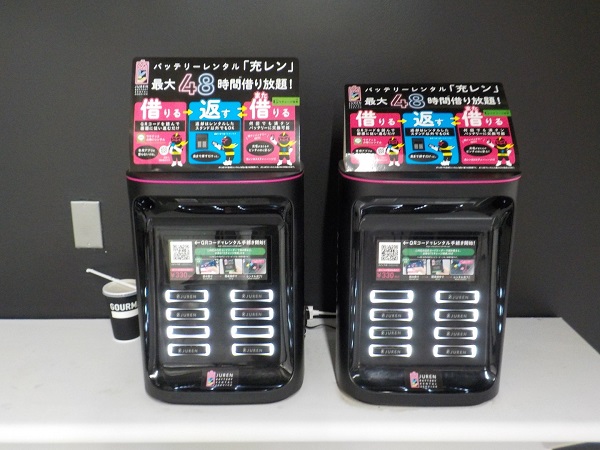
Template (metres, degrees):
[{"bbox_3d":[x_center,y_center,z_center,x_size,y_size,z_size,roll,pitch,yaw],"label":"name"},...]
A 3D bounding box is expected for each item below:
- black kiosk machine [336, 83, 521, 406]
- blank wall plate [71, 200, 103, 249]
[{"bbox_3d":[0.231,0.029,1.010,0.314,0.586,0.228,0,15,2],"label":"black kiosk machine"},{"bbox_3d":[-0.529,0.002,1.292,0.070,0.120,0.009,0,15,0],"label":"blank wall plate"}]

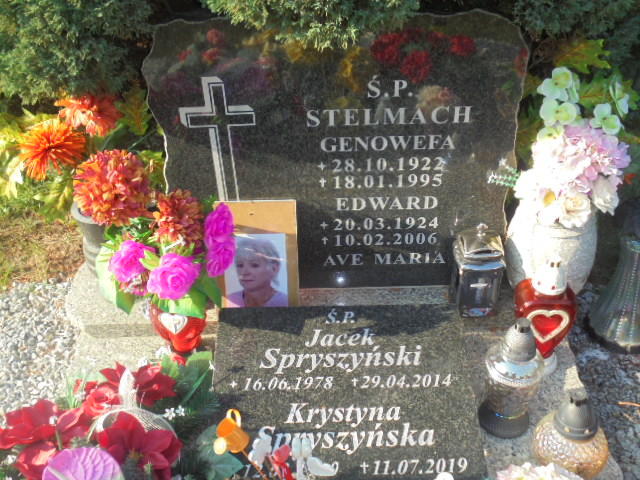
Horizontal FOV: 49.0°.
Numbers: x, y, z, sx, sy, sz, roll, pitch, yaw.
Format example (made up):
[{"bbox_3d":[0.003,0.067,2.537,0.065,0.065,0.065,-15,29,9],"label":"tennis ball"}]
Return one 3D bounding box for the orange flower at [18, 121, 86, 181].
[{"bbox_3d":[-0.522,-0.174,1.370,0.125,0.115,0.075,-9,9,-7],"label":"orange flower"}]

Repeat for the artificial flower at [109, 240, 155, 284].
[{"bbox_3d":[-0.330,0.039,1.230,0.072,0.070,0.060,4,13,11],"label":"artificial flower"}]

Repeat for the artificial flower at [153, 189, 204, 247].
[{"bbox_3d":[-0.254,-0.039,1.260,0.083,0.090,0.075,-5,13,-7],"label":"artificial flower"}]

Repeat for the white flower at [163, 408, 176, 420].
[{"bbox_3d":[-0.234,0.271,1.090,0.022,0.020,0.010,-1,-6,2],"label":"white flower"}]

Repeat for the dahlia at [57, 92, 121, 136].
[{"bbox_3d":[-0.466,-0.254,1.420,0.120,0.070,0.085,-1,2,0],"label":"dahlia"}]

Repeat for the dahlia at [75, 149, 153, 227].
[{"bbox_3d":[-0.381,-0.096,1.290,0.138,0.135,0.110,-9,7,-7],"label":"dahlia"}]

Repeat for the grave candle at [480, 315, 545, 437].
[{"bbox_3d":[0.306,0.212,1.119,0.090,0.209,0.090,-1,27,0],"label":"grave candle"}]

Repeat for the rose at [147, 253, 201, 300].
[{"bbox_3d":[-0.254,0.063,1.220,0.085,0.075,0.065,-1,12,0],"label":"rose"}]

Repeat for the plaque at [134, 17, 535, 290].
[{"bbox_3d":[0.031,-0.164,1.400,0.702,0.567,0.070,-1,27,0],"label":"plaque"}]

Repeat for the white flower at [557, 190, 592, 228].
[{"bbox_3d":[0.438,-0.054,1.210,0.060,0.060,0.045,5,10,10],"label":"white flower"}]

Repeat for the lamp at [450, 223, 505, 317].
[{"bbox_3d":[0.296,0.049,1.304,0.078,0.190,0.078,-4,39,-1],"label":"lamp"}]

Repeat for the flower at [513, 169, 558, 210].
[{"bbox_3d":[0.371,-0.087,1.210,0.075,0.070,0.050,9,10,14],"label":"flower"}]

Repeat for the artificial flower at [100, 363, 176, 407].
[{"bbox_3d":[-0.287,0.228,1.110,0.110,0.060,0.075,-1,2,0],"label":"artificial flower"}]

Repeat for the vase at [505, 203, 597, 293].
[{"bbox_3d":[0.432,0.020,1.319,0.165,0.205,0.165,-1,39,2],"label":"vase"}]

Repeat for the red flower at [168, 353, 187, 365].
[{"bbox_3d":[-0.254,0.211,1.250,0.034,0.026,0.026,-1,-1,2],"label":"red flower"}]

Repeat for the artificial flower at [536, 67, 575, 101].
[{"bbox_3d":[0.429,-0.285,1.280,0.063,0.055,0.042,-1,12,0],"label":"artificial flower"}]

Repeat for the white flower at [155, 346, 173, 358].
[{"bbox_3d":[-0.270,0.194,1.210,0.030,0.022,0.020,-1,2,0],"label":"white flower"}]

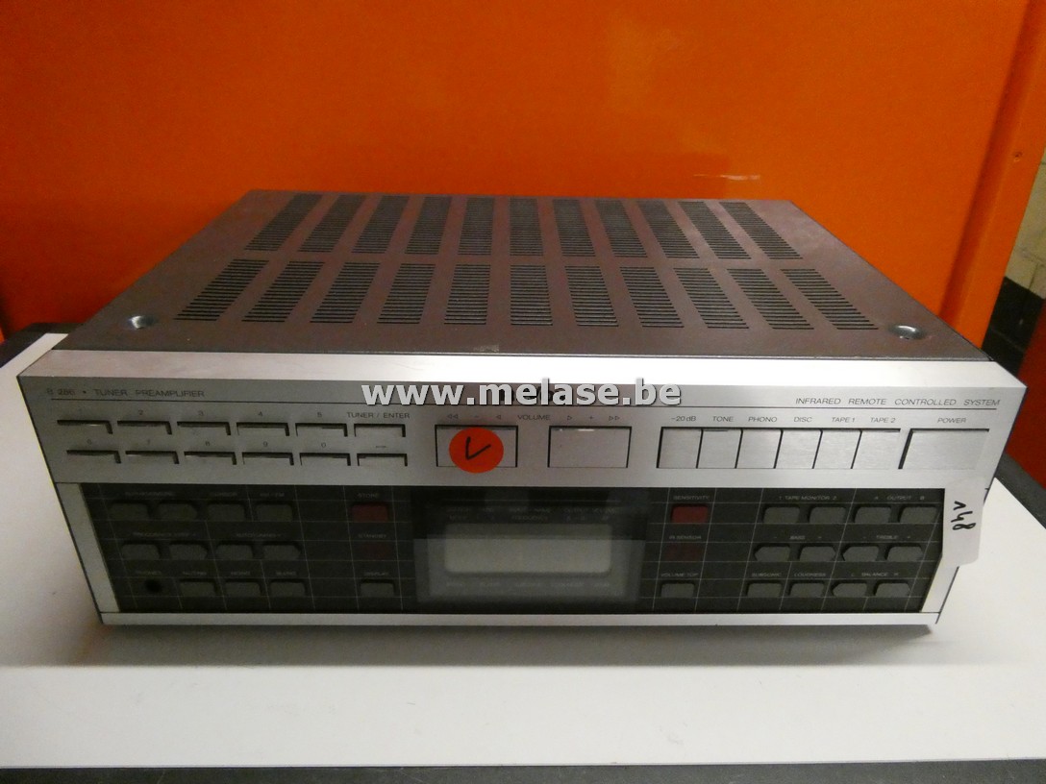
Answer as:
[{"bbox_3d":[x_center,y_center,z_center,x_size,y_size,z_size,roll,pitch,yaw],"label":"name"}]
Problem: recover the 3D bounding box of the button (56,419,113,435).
[{"bbox_3d":[-0.199,0.017,0.330,0.021,0.006,0.004,1,30,-1],"label":"button"}]

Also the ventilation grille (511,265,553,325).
[{"bbox_3d":[0.004,-0.057,0.420,0.022,0.003,0.094,1,29,-2],"label":"ventilation grille"}]

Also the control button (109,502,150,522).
[{"bbox_3d":[-0.191,0.058,0.353,0.017,0.009,0.004,1,30,-1],"label":"control button"}]

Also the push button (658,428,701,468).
[{"bbox_3d":[0.074,0.026,0.343,0.018,0.022,0.005,1,29,-2],"label":"push button"}]

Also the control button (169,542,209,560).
[{"bbox_3d":[-0.169,0.081,0.367,0.018,0.011,0.004,1,29,-1],"label":"control button"}]

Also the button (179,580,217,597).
[{"bbox_3d":[-0.170,0.103,0.381,0.017,0.011,0.004,1,29,-1],"label":"button"}]

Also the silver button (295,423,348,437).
[{"bbox_3d":[-0.092,0.018,0.333,0.023,0.007,0.004,1,29,-1],"label":"silver button"}]

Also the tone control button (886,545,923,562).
[{"bbox_3d":[0.197,0.083,0.374,0.017,0.011,0.004,1,29,-1],"label":"tone control button"}]

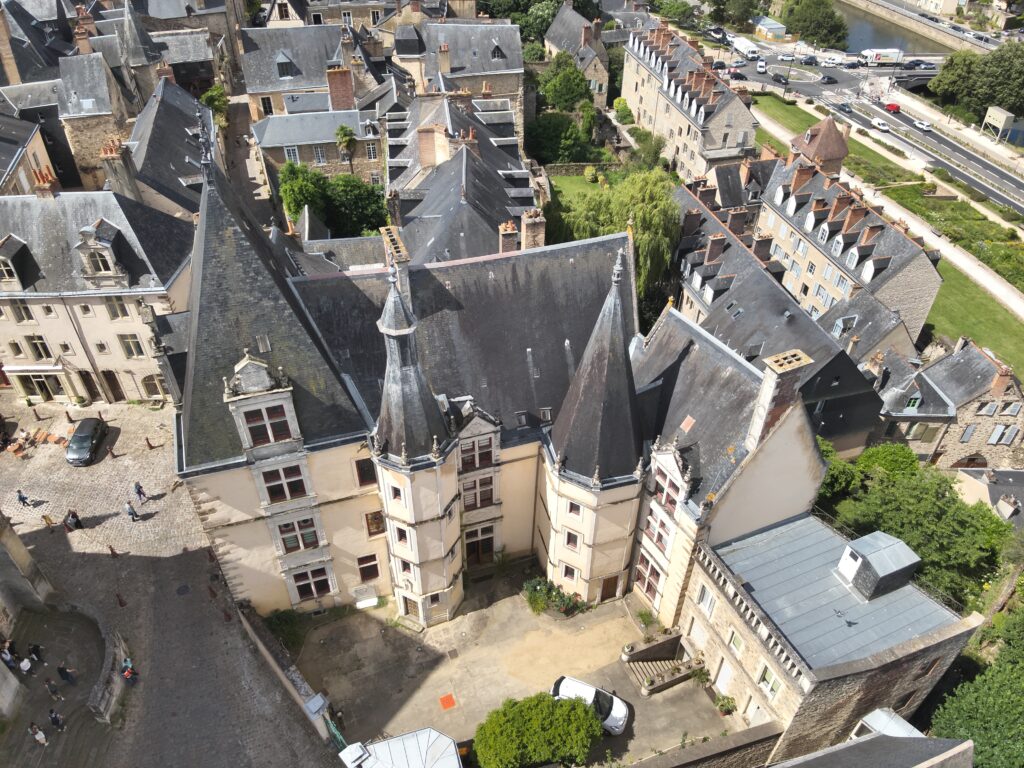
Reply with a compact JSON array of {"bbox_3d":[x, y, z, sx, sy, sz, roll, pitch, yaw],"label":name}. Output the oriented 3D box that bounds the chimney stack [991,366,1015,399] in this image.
[{"bbox_3d":[41.446,-0.212,60.300,0.950,2.800,0.850,0,39,0],"label":"chimney stack"}]

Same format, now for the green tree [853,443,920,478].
[{"bbox_3d":[32.082,6.774,60.500,4.900,4.900,4.600,0,39,0],"label":"green tree"}]

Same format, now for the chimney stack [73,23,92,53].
[{"bbox_3d":[-51.397,-41.309,85.004,1.550,3.700,0.900,-21,43,-25],"label":"chimney stack"}]

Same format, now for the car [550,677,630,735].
[{"bbox_3d":[4.153,17.342,38.540,4.250,1.470,1.770,16,40,19],"label":"car"}]

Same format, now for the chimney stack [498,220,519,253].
[{"bbox_3d":[-0.267,-10.135,49.800,1.150,2.700,0.750,-9,40,-12],"label":"chimney stack"}]

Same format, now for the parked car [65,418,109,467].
[{"bbox_3d":[-32.647,4.489,54.452,1.820,1.570,4.380,-3,38,-5],"label":"parked car"}]

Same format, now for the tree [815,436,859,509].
[{"bbox_3d":[23.925,6.621,52.684,4.300,6.500,4.300,22,43,25],"label":"tree"}]

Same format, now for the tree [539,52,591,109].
[{"bbox_3d":[9.553,-52.815,124.788,9.200,9.900,9.200,3,38,3],"label":"tree"}]

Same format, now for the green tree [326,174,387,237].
[{"bbox_3d":[-18.044,-20.741,82.592,7.000,7.500,7.000,-7,39,-10],"label":"green tree"}]

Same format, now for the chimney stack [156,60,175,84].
[{"bbox_3d":[-44.748,-40.325,92.090,1.750,2.900,0.850,-15,40,-19],"label":"chimney stack"}]

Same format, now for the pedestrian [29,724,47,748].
[{"bbox_3d":[-22.031,16.291,33.004,0.420,1.700,0.500,20,43,23],"label":"pedestrian"}]

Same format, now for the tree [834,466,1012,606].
[{"bbox_3d":[26.937,9.921,46.512,10.800,9.700,10.300,29,46,31],"label":"tree"}]

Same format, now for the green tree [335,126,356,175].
[{"bbox_3d":[-19.726,-25.996,86.491,2.700,10.800,2.700,-8,39,-11],"label":"green tree"}]

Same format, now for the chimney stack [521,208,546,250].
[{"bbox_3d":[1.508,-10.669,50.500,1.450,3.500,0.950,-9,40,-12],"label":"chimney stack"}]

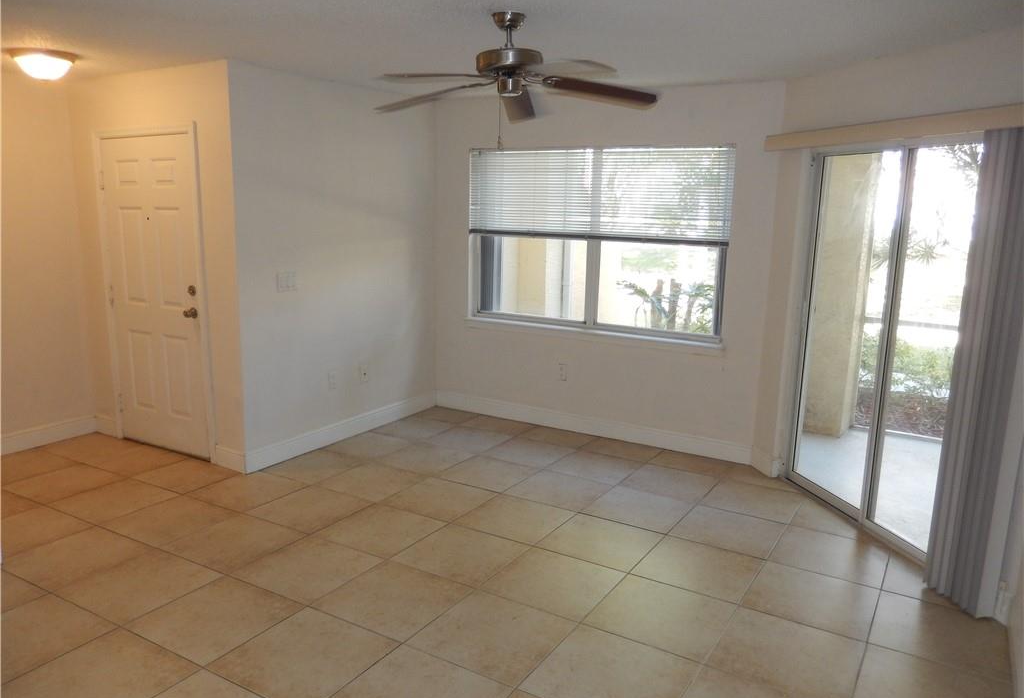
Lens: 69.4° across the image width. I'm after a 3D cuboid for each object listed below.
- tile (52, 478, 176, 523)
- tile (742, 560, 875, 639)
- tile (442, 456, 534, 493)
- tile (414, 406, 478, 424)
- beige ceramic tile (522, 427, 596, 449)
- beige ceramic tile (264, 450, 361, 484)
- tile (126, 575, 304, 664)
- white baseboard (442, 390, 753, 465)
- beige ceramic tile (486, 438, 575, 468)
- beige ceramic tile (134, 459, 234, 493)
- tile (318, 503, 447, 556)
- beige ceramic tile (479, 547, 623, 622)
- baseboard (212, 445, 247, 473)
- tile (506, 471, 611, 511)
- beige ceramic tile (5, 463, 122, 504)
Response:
[{"bbox_3d":[-2.233,0.844,4.167,0.493,0.010,0.500,7,12,30],"label":"tile"},{"bbox_3d":[1.304,1.078,3.213,0.497,0.010,0.497,7,12,30],"label":"tile"},{"bbox_3d":[-0.149,0.782,4.627,0.492,0.010,0.492,7,12,31],"label":"tile"},{"bbox_3d":[-0.539,0.544,5.989,0.438,0.010,0.374,7,12,30],"label":"tile"},{"bbox_3d":[0.345,0.650,5.403,0.492,0.010,0.375,7,12,31],"label":"beige ceramic tile"},{"bbox_3d":[-1.252,0.756,4.753,0.402,0.010,0.510,7,12,30],"label":"beige ceramic tile"},{"bbox_3d":[-1.177,1.069,2.944,0.492,0.010,0.492,7,12,31],"label":"tile"},{"bbox_3d":[0.481,0.564,5.590,2.640,0.124,0.016,7,12,31],"label":"white baseboard"},{"bbox_3d":[0.105,0.719,5.066,0.497,0.010,0.497,7,12,30],"label":"beige ceramic tile"},{"bbox_3d":[-1.964,0.775,4.496,0.492,0.012,0.394,7,12,31],"label":"beige ceramic tile"},{"bbox_3d":[-0.663,0.928,3.781,0.492,0.012,0.492,7,12,31],"label":"tile"},{"bbox_3d":[0.190,1.040,3.294,0.495,0.012,0.495,7,12,30],"label":"beige ceramic tile"},{"bbox_3d":[-1.743,0.692,4.597,0.294,0.124,0.016,7,12,31],"label":"baseboard"},{"bbox_3d":[0.282,0.847,4.421,0.498,0.010,0.500,7,12,30],"label":"tile"},{"bbox_3d":[-2.637,0.787,4.389,0.495,0.012,0.495,7,12,30],"label":"beige ceramic tile"}]

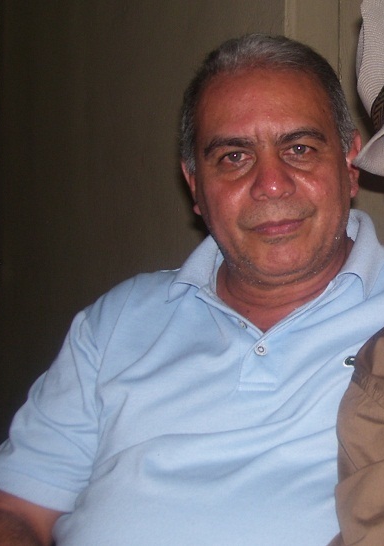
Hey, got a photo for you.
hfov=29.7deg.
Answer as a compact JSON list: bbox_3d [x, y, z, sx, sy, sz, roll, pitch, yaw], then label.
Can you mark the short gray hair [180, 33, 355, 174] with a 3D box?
[{"bbox_3d":[0.080,-0.174,0.785,0.178,0.172,0.190,-6,7,7],"label":"short gray hair"}]

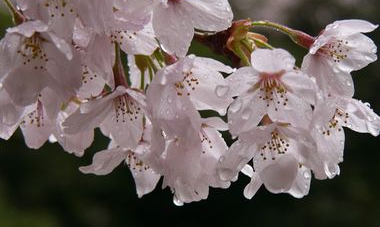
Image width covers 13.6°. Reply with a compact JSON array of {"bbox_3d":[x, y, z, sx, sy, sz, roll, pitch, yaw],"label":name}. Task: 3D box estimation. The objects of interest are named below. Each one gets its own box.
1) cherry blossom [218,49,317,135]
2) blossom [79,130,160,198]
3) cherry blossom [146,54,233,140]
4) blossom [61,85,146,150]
[{"bbox_3d":[0.027,-0.007,0.550,0.034,0.032,0.020,0,30,0],"label":"cherry blossom"},{"bbox_3d":[-0.024,0.018,0.560,0.033,0.021,0.031,0,-49,0],"label":"blossom"},{"bbox_3d":[0.000,-0.005,0.545,0.034,0.032,0.021,0,30,-28],"label":"cherry blossom"},{"bbox_3d":[-0.028,0.001,0.555,0.034,0.021,0.032,0,-45,2],"label":"blossom"}]

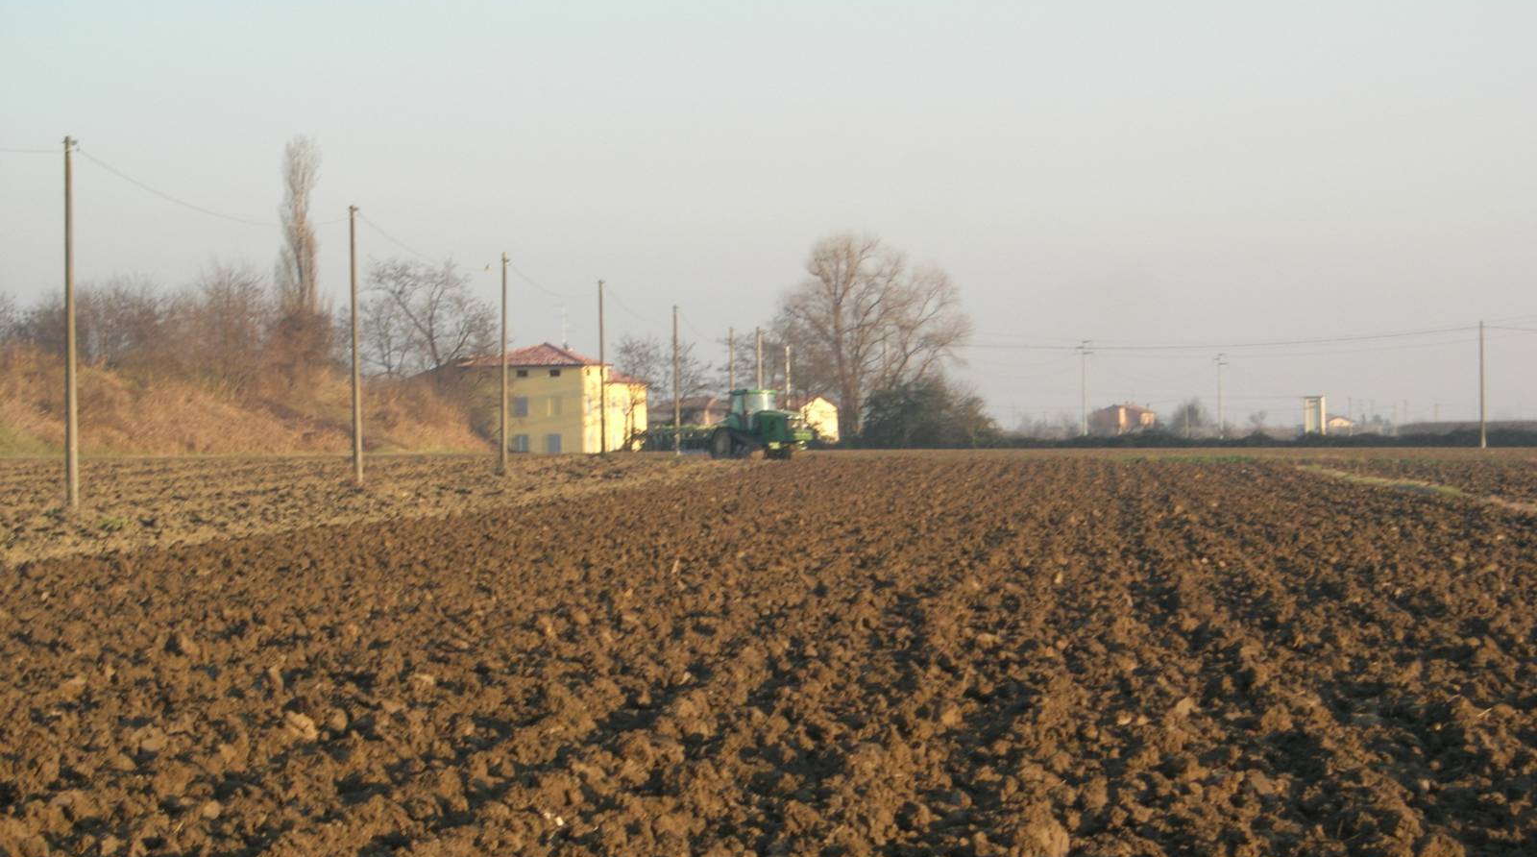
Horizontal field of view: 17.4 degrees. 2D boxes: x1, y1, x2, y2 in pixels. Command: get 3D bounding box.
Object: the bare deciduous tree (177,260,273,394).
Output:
[{"bbox_3d":[-28.666,-5.296,265.000,5.000,6.850,4.800,0,0,0],"label":"bare deciduous tree"}]

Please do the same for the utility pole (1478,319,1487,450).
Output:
[{"bbox_3d":[39.858,-2.463,280.000,0.260,7.270,0.260,0,0,0],"label":"utility pole"}]

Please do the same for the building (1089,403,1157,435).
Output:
[{"bbox_3d":[62.129,-0.948,880.000,11.000,6.500,9.000,0,0,28],"label":"building"}]

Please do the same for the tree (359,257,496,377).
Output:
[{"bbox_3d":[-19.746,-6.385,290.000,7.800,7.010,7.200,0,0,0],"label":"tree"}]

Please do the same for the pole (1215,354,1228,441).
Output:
[{"bbox_3d":[51.429,-3.479,570.000,1.300,10.090,0.350,0,0,0],"label":"pole"}]

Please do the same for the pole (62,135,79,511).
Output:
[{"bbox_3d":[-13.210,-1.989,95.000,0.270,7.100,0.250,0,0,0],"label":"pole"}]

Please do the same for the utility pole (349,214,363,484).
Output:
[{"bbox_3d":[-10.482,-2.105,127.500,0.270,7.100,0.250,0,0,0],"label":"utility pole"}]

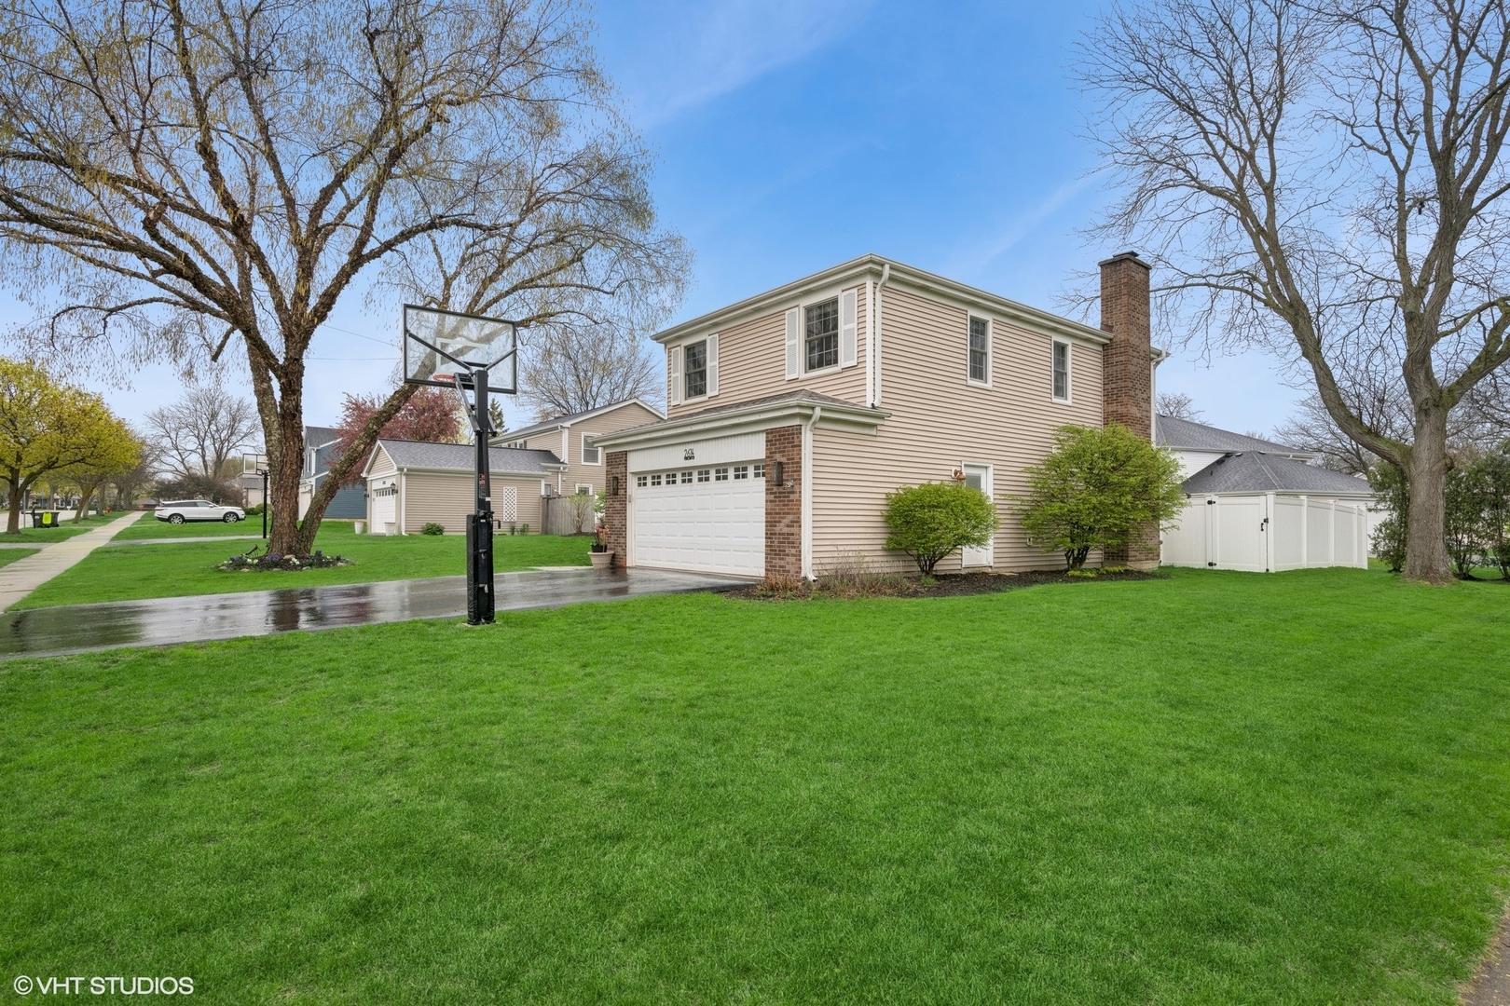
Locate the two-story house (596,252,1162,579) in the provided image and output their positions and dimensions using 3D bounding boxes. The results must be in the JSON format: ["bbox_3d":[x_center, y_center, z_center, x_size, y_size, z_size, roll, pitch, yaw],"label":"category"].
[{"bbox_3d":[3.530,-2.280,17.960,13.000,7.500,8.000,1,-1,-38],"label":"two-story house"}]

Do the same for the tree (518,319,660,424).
[{"bbox_3d":[-11.375,-5.454,50.000,10.800,14.910,10.800,1,-1,0],"label":"tree"}]

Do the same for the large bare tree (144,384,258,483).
[{"bbox_3d":[-55.930,-4.953,72.000,11.700,13.920,11.700,1,-1,0],"label":"large bare tree"}]

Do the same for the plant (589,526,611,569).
[{"bbox_3d":[-3.433,1.013,15.900,0.540,0.920,0.540,1,-1,0],"label":"plant"}]

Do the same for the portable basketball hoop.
[{"bbox_3d":[-3.710,-0.490,9.110,1.370,3.900,1.600,1,-1,-38],"label":"portable basketball hoop"}]

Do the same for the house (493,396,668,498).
[{"bbox_3d":[-9.674,-1.600,39.286,7.600,6.600,12.400,1,-1,-38],"label":"house"}]

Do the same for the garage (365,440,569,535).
[{"bbox_3d":[-14.920,-0.800,35.580,7.200,4.650,7.500,1,-1,-38],"label":"garage"}]

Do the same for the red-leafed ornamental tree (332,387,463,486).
[{"bbox_3d":[-21.090,-2.619,42.000,7.700,8.520,7.700,1,-1,0],"label":"red-leafed ornamental tree"}]

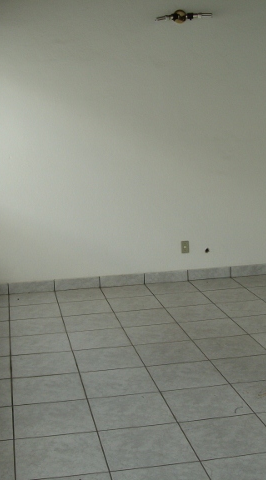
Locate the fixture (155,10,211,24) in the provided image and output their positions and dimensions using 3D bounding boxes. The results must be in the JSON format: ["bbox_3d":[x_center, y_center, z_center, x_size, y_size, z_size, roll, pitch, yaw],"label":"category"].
[{"bbox_3d":[0.446,-1.937,5.794,0.503,0.117,0.124,-4,10,-10],"label":"fixture"}]

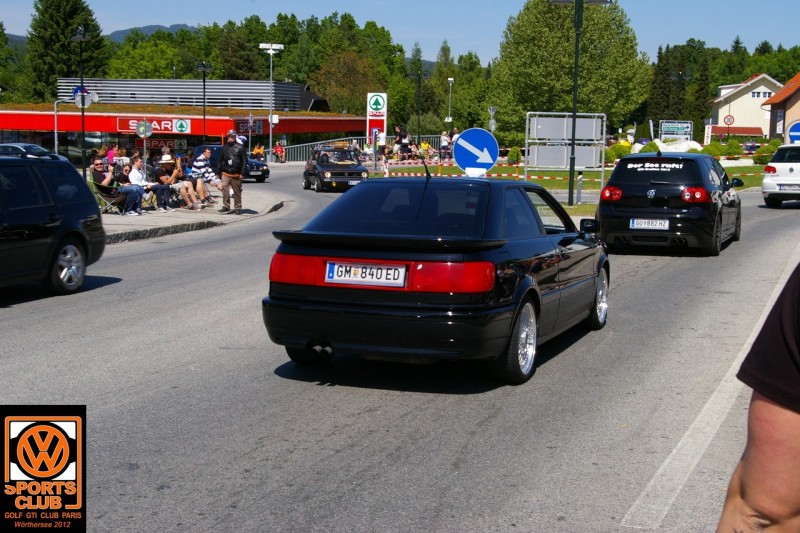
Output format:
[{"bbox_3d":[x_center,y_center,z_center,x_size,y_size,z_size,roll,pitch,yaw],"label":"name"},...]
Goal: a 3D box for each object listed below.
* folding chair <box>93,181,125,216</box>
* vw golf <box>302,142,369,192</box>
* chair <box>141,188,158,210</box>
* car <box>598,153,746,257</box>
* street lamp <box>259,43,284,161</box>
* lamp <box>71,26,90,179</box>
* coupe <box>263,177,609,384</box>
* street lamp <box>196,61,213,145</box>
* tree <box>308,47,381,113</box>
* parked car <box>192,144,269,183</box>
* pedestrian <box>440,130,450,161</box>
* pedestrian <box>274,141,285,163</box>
[{"bbox_3d":[-5.755,-1.459,22.728,0.600,0.870,0.760,3,6,20],"label":"folding chair"},{"bbox_3d":[-2.159,-3.187,37.877,1.640,1.460,3.750,-1,6,-14],"label":"vw golf"},{"bbox_3d":[-5.377,-1.607,24.170,0.600,0.860,0.760,3,6,21],"label":"chair"},{"bbox_3d":[4.227,-1.035,17.750,1.780,1.450,4.220,3,7,22],"label":"car"},{"bbox_3d":[-7.084,-9.028,63.653,1.400,6.537,0.600,0,6,-6],"label":"street lamp"},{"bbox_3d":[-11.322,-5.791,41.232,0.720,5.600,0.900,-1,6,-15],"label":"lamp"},{"bbox_3d":[0.544,-0.038,9.080,1.730,1.325,4.380,3,7,20],"label":"coupe"},{"bbox_3d":[-10.430,-8.277,61.718,0.850,5.313,0.850,2,6,9],"label":"street lamp"},{"bbox_3d":[-4.908,-14.811,104.027,6.700,9.700,6.700,1,6,3],"label":"tree"},{"bbox_3d":[-6.736,-3.877,43.897,1.700,1.400,4.400,-5,8,-41],"label":"parked car"},{"bbox_3d":[2.529,-6.759,64.645,0.400,1.650,0.500,-3,7,-30],"label":"pedestrian"},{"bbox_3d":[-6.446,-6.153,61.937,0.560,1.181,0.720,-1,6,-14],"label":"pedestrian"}]

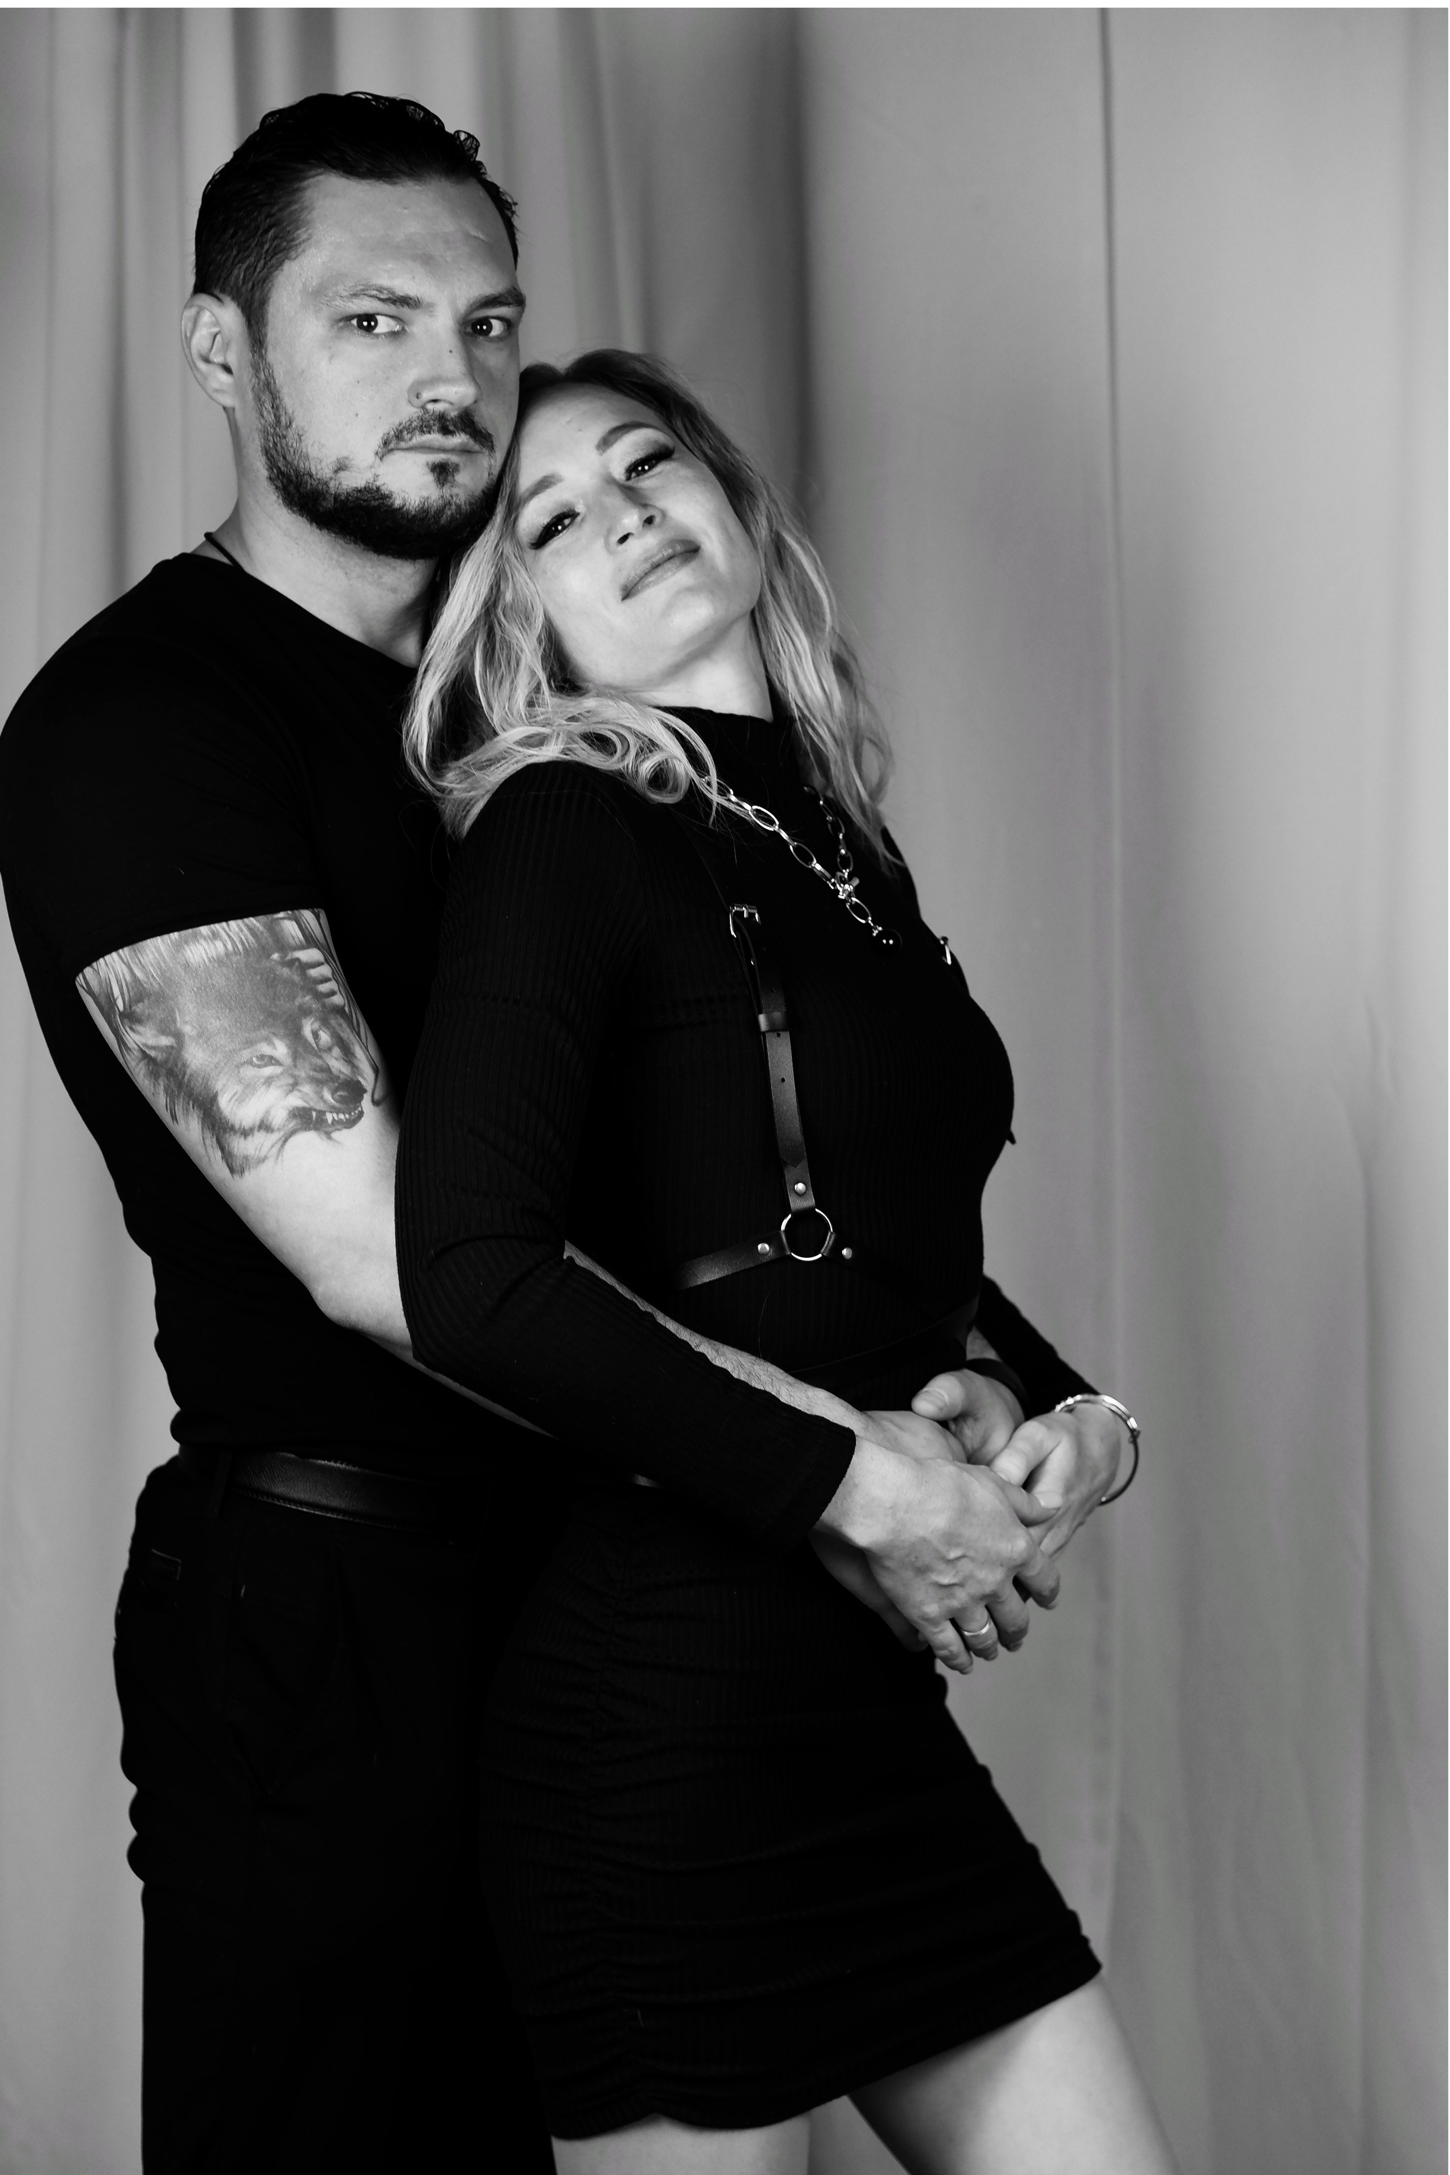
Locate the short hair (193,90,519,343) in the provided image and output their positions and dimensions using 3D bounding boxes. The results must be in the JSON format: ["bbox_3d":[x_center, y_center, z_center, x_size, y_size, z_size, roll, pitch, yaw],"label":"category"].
[{"bbox_3d":[-0.197,-0.448,2.670,0.170,0.160,0.200,-2,0,-30],"label":"short hair"}]

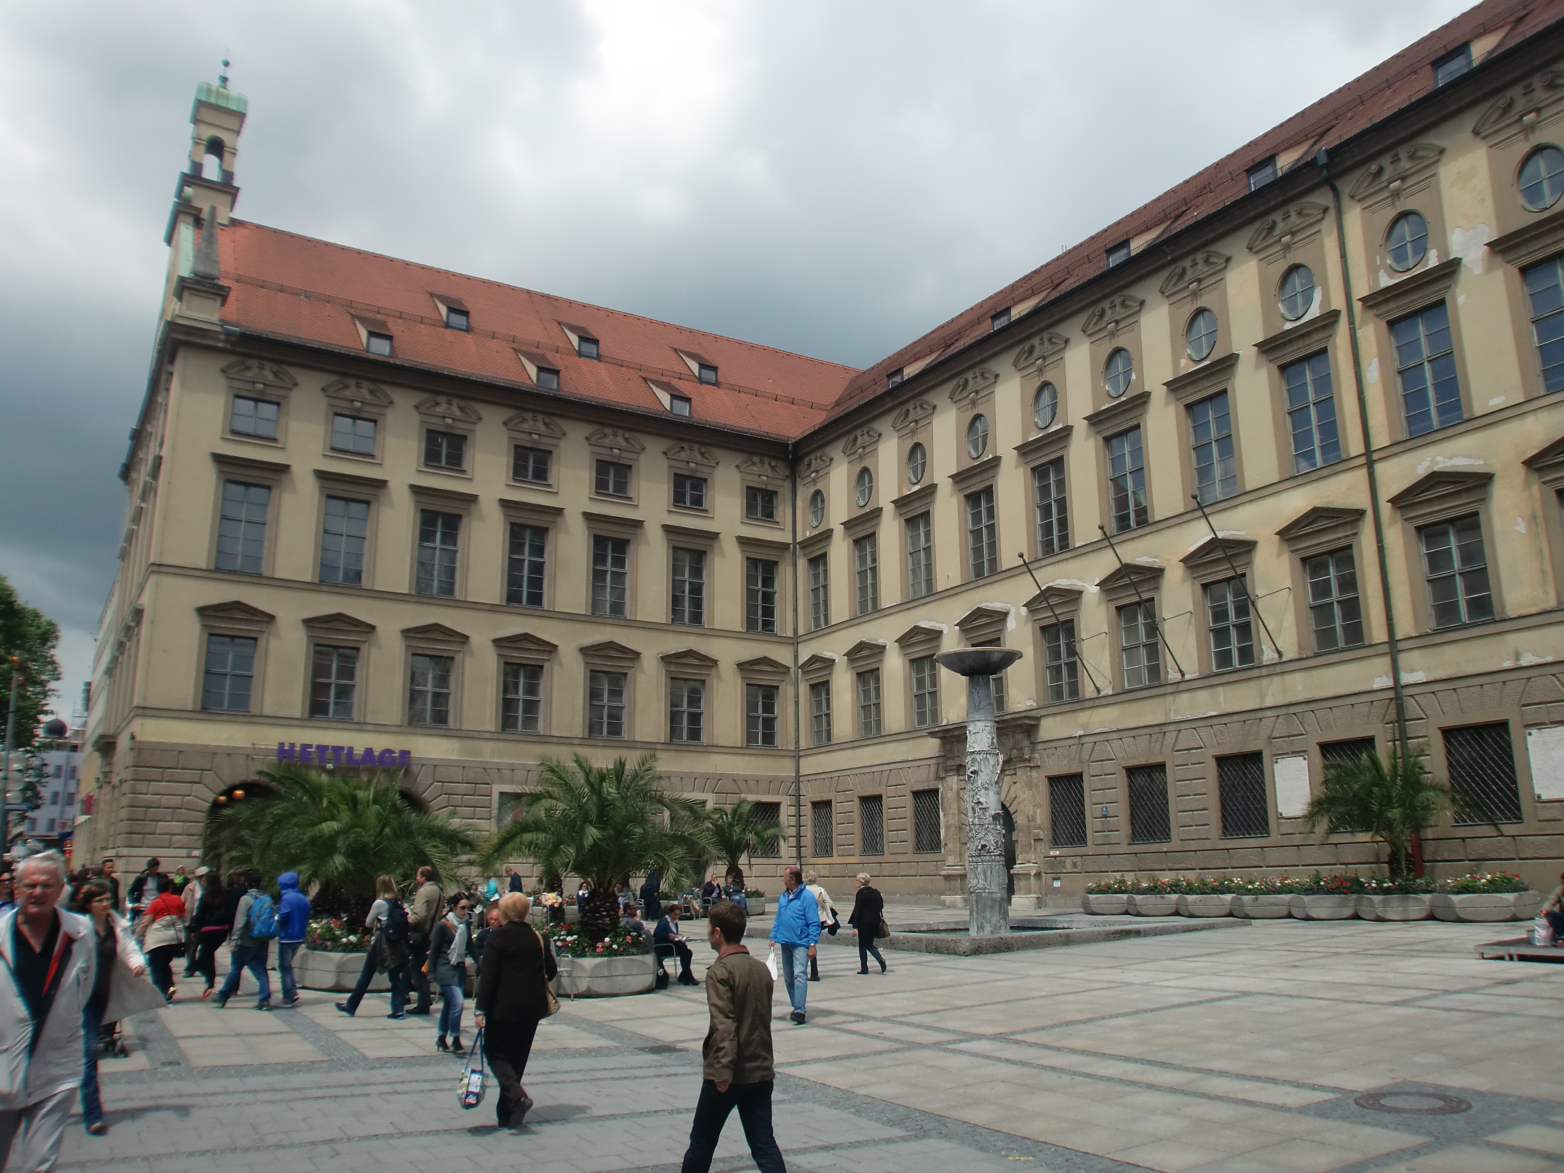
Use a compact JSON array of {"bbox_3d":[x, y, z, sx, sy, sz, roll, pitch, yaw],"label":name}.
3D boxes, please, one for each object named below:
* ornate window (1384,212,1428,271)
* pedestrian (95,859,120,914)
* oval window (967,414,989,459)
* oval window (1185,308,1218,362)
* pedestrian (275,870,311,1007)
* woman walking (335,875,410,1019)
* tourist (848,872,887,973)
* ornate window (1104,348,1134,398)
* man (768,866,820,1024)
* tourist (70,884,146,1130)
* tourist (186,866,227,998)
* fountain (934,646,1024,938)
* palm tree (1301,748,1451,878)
[{"bbox_3d":[15.049,-8.311,28.285,0.270,1.620,1.100,8,-17,-31],"label":"ornate window"},{"bbox_3d":[-9.713,4.812,16.789,0.400,1.770,0.520,-8,-16,30],"label":"pedestrian"},{"bbox_3d":[7.300,-5.570,43.700,0.250,1.760,1.150,8,-16,-32],"label":"oval window"},{"bbox_3d":[11.855,-7.125,33.237,0.270,1.620,1.100,8,-17,-31],"label":"oval window"},{"bbox_3d":[-6.304,4.559,15.115,0.450,1.730,0.500,-8,-16,29],"label":"pedestrian"},{"bbox_3d":[-4.945,4.346,14.150,0.800,1.680,0.520,-8,-16,29],"label":"woman walking"},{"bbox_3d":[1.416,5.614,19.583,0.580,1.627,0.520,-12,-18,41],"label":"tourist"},{"bbox_3d":[11.057,-7.028,38.587,0.200,1.726,1.240,8,-16,-32],"label":"ornate window"},{"bbox_3d":[0.141,4.131,13.533,0.580,1.760,0.450,-9,-16,31],"label":"man"},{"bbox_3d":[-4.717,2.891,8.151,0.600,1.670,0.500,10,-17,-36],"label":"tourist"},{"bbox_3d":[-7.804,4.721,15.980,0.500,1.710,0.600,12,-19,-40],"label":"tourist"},{"bbox_3d":[4.407,4.514,26.098,1.850,6.316,1.850,-3,-14,9],"label":"fountain"},{"bbox_3d":[13.976,5.364,27.509,3.400,2.999,3.400,-7,-15,26],"label":"palm tree"}]

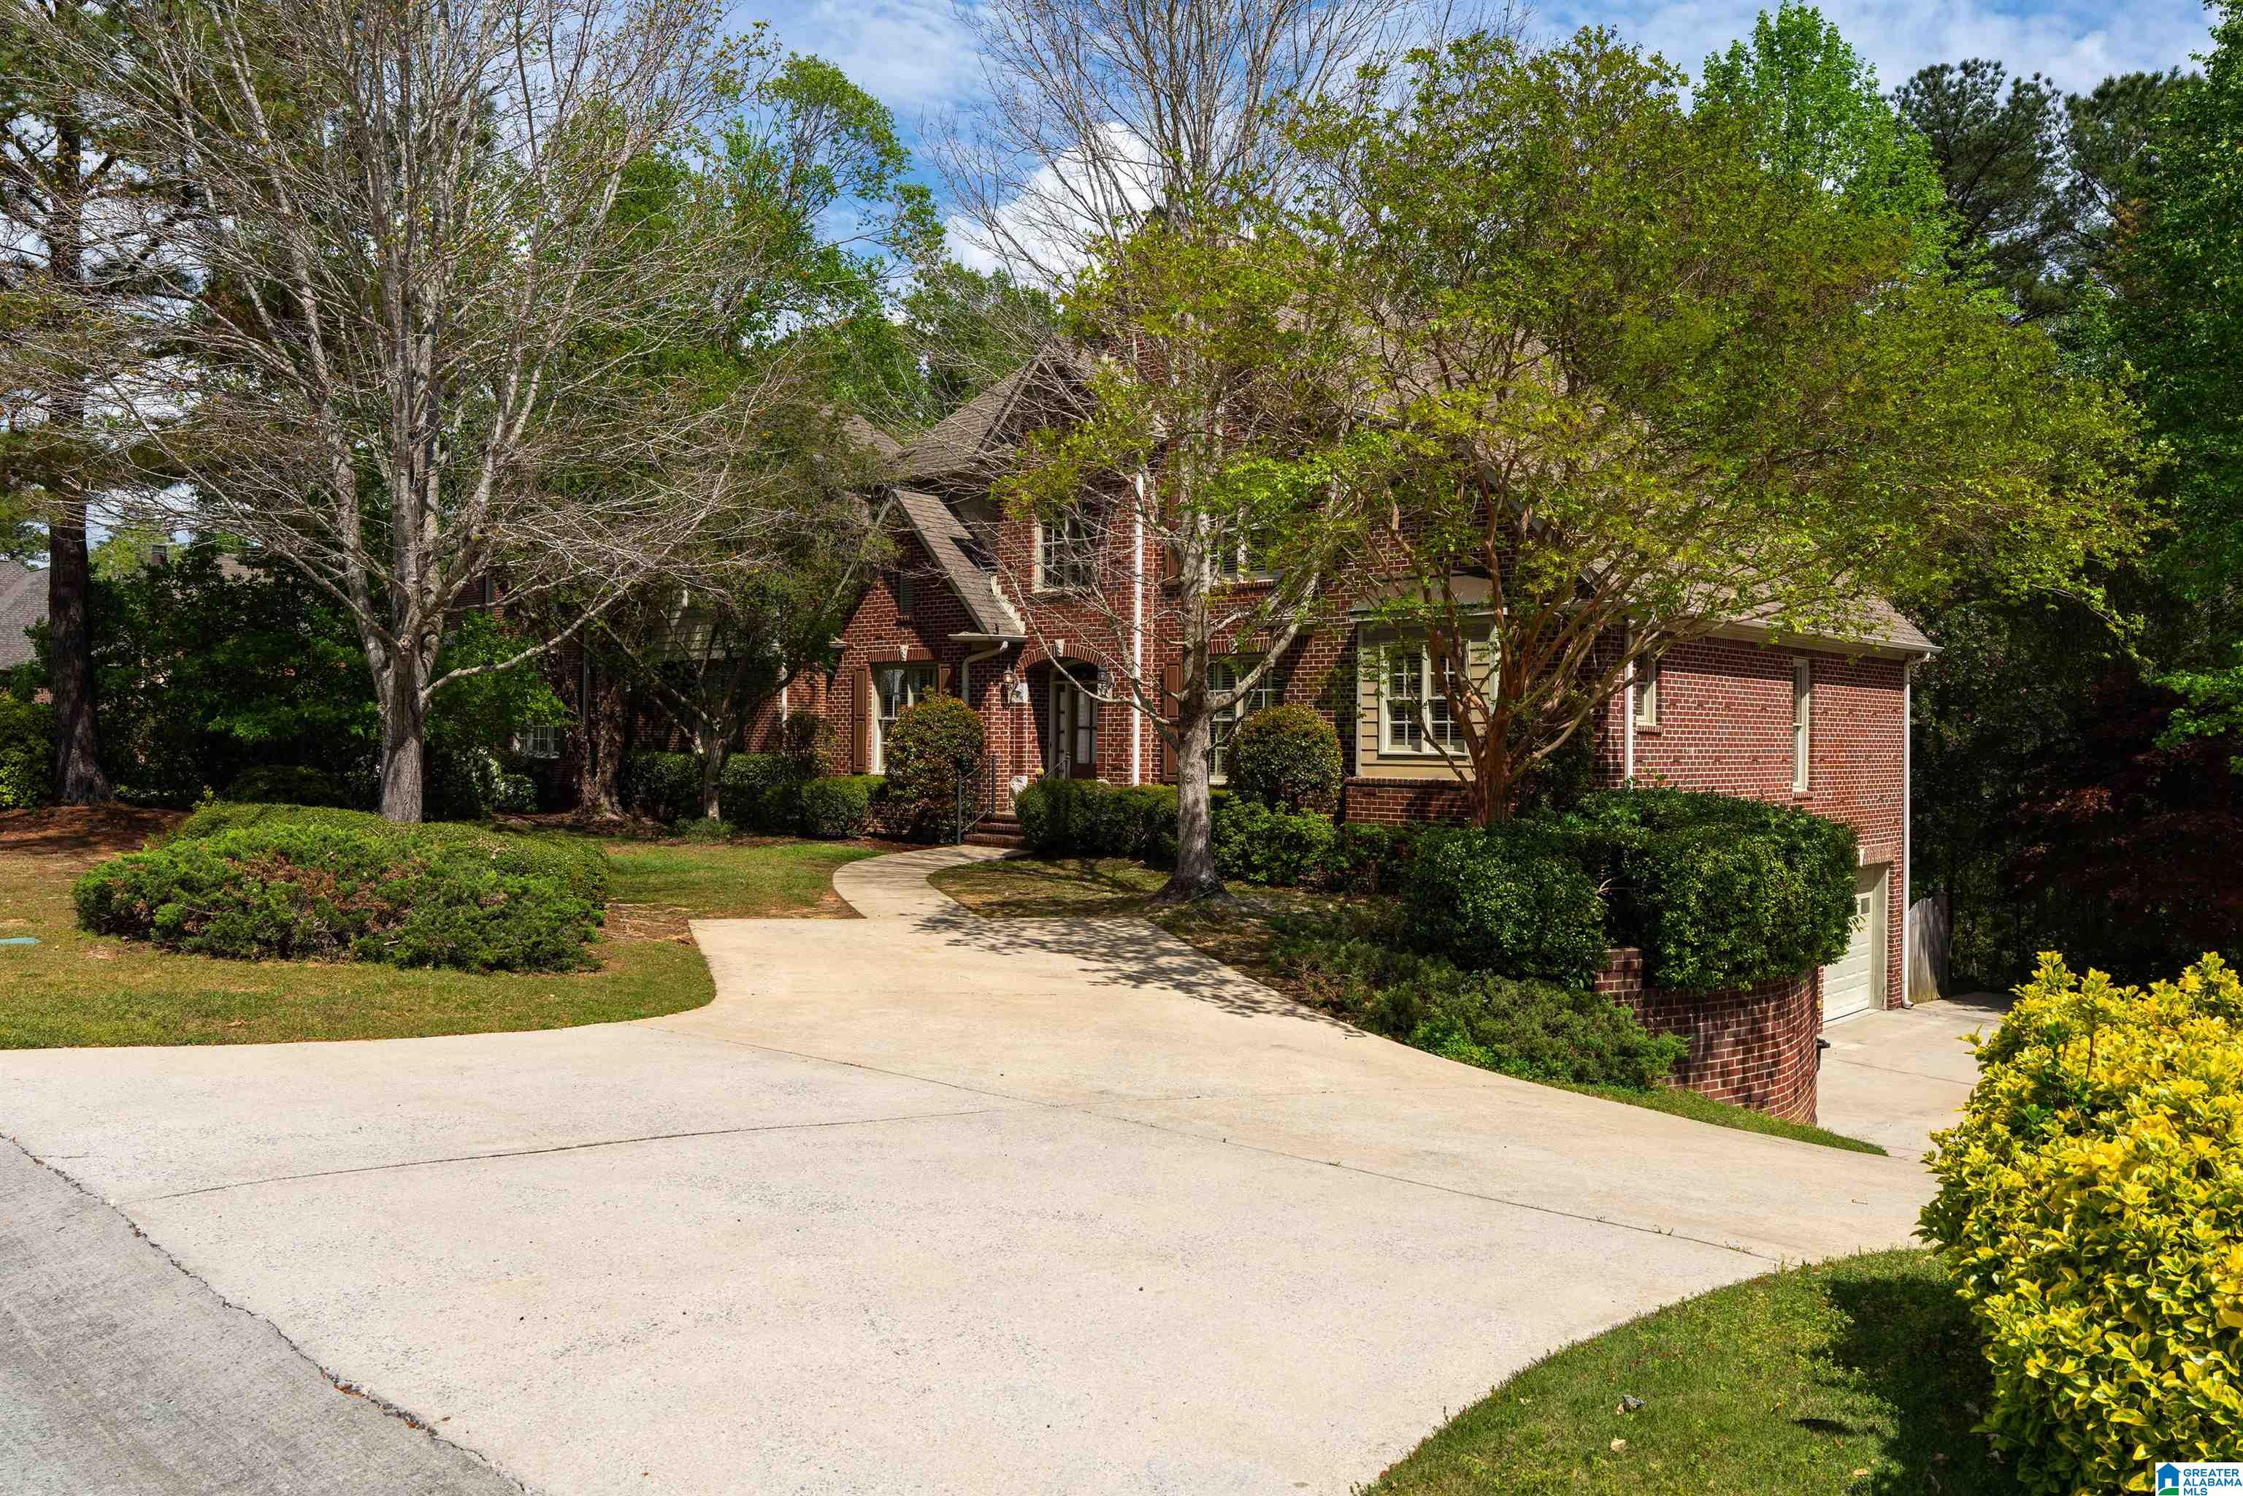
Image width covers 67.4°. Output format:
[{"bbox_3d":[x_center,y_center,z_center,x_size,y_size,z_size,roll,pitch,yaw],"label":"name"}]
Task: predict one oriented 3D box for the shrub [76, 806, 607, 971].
[{"bbox_3d":[-5.980,1.000,13.000,3.700,0.880,3.600,0,0,-25],"label":"shrub"}]

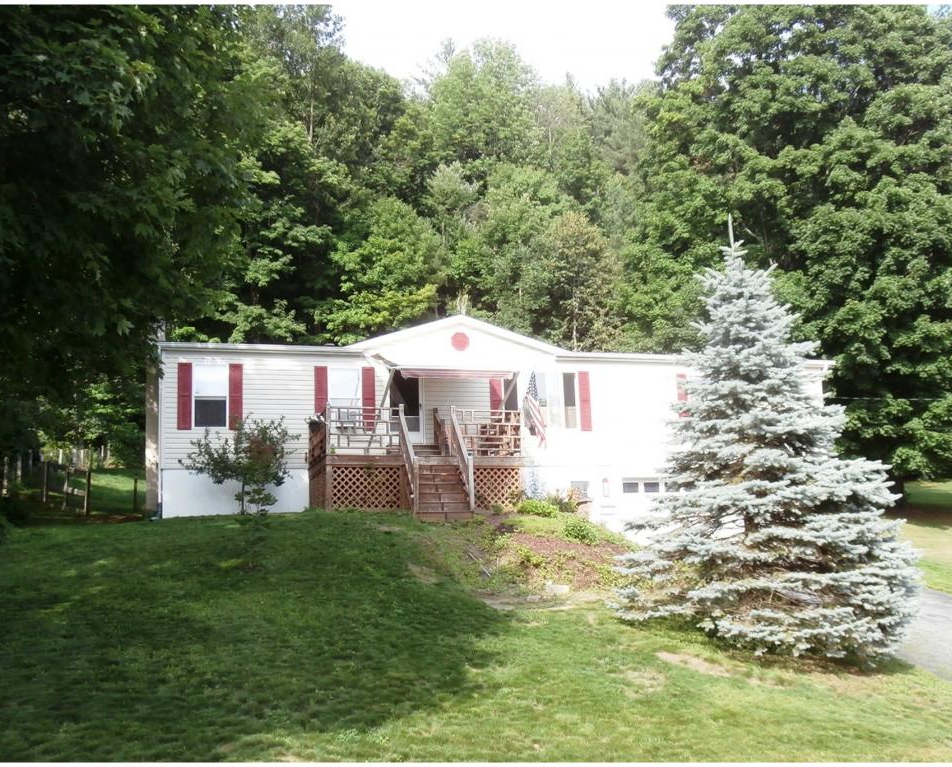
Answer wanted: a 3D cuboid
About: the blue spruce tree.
[{"bbox_3d":[3.392,0.460,10.788,3.557,5.077,3.557,-1,-8,0],"label":"blue spruce tree"}]

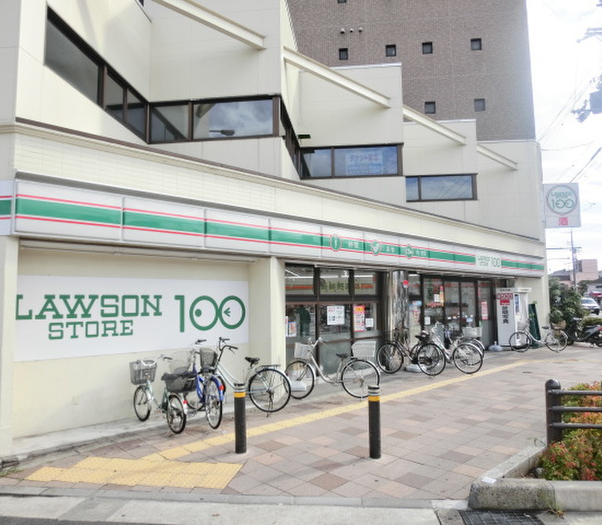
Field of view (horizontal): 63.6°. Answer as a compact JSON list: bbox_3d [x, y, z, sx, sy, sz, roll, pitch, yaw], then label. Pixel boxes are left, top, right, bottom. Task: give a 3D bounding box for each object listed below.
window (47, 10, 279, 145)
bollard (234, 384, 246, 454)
[{"bbox_3d":[-1.774,-2.720,7.413,2.480,0.780,3.000,-1,-5,6],"label":"window"},{"bbox_3d":[-0.691,1.776,5.526,0.120,0.750,0.120,-1,-5,0],"label":"bollard"}]

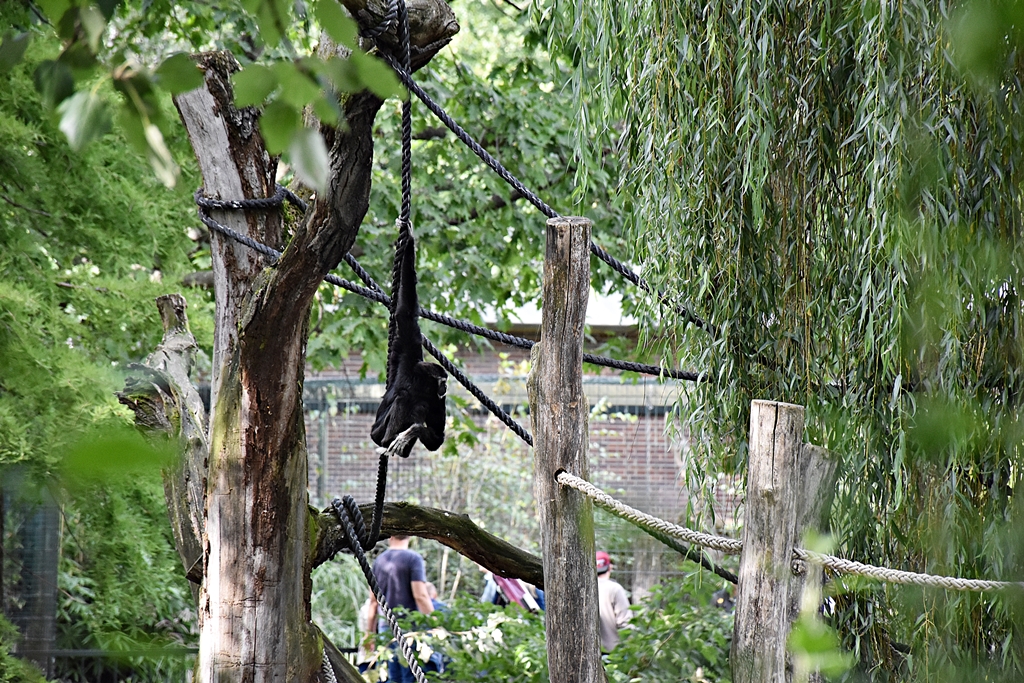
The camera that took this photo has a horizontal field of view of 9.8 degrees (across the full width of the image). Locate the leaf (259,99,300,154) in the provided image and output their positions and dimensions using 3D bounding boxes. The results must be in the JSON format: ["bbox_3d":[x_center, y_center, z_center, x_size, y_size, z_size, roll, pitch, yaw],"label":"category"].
[{"bbox_3d":[-0.389,-0.360,10.000,0.070,0.094,0.030,0,-1,0],"label":"leaf"}]

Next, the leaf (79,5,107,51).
[{"bbox_3d":[-0.702,-0.524,10.000,0.047,0.080,0.030,0,-1,0],"label":"leaf"}]

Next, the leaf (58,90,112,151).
[{"bbox_3d":[-0.714,-0.370,10.000,0.090,0.100,0.030,0,-1,0],"label":"leaf"}]

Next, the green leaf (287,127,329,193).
[{"bbox_3d":[-0.339,-0.301,10.000,0.059,0.117,0.030,-17,-1,0],"label":"green leaf"}]

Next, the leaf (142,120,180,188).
[{"bbox_3d":[-0.586,-0.310,10.000,0.042,0.116,0.030,-20,-1,0],"label":"leaf"}]

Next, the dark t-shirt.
[{"bbox_3d":[-0.927,2.010,49.000,0.451,0.640,0.270,0,-1,15],"label":"dark t-shirt"}]

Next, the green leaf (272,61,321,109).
[{"bbox_3d":[-0.361,-0.430,10.000,0.080,0.080,0.030,0,-1,0],"label":"green leaf"}]

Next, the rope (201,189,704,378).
[{"bbox_3d":[-0.255,-0.229,24.000,2.041,0.771,0.500,0,-1,0],"label":"rope"}]

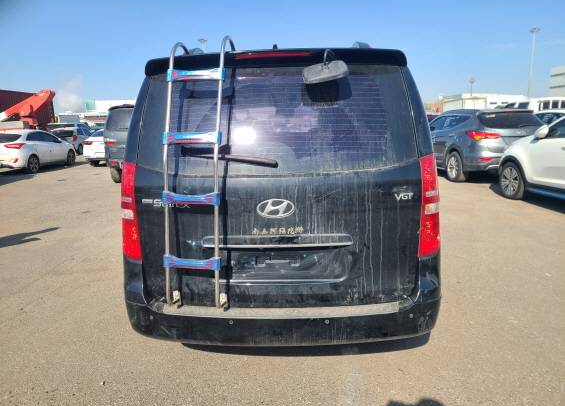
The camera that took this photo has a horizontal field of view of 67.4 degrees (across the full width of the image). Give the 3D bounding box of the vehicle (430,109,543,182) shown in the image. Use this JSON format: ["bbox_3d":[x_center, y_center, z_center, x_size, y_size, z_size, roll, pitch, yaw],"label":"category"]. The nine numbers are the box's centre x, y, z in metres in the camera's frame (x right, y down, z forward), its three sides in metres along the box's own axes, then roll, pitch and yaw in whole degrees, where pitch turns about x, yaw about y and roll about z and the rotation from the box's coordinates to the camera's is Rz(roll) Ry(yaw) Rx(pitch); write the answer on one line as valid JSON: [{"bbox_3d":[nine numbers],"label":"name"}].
[{"bbox_3d":[4.959,-1.594,11.215,1.880,1.680,4.690,-1,11,3],"label":"vehicle"}]

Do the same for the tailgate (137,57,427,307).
[{"bbox_3d":[-0.023,-0.106,2.381,1.570,1.330,0.340,-1,11,3],"label":"tailgate"}]

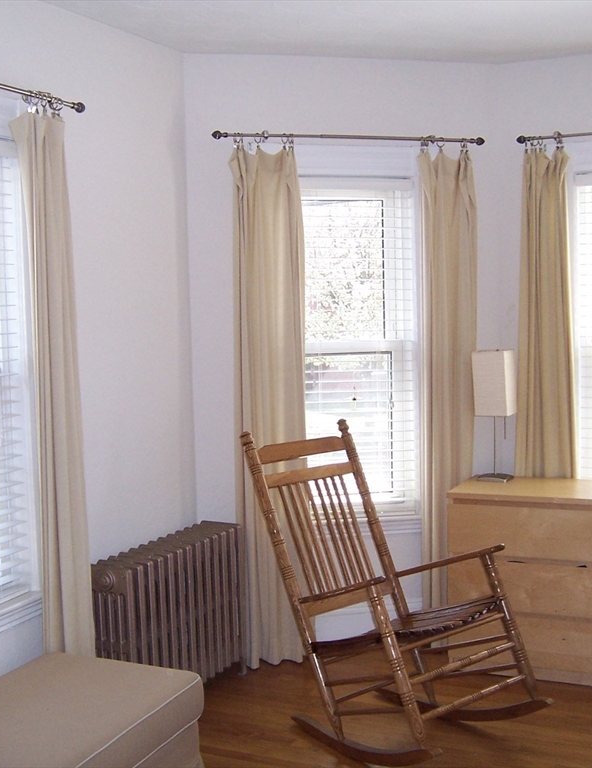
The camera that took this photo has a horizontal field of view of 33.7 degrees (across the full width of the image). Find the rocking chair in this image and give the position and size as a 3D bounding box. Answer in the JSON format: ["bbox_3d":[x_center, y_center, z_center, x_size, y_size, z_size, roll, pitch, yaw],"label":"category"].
[{"bbox_3d":[0.329,0.742,3.548,0.655,1.105,1.060,-5,6,-39],"label":"rocking chair"}]

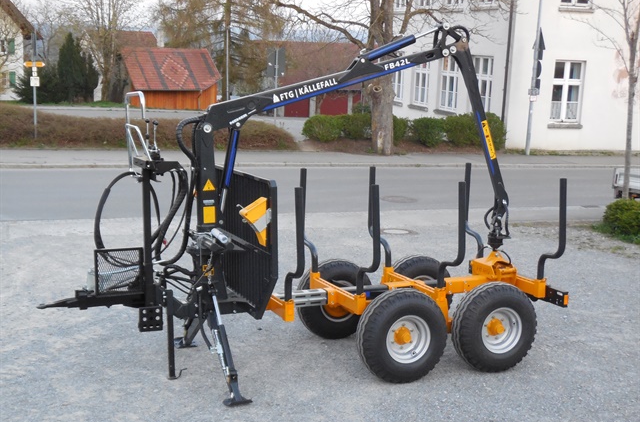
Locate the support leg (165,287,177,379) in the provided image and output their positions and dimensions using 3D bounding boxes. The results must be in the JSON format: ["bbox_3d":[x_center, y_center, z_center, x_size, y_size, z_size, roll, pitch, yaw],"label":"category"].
[{"bbox_3d":[-1.312,1.097,7.529,0.085,0.800,0.075,-2,8,-23],"label":"support leg"}]

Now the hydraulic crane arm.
[{"bbox_3d":[0.480,-0.668,8.012,3.237,2.210,0.280,-2,8,-23],"label":"hydraulic crane arm"}]

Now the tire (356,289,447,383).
[{"bbox_3d":[0.734,1.119,7.572,0.824,0.824,0.275,-2,8,-23],"label":"tire"}]

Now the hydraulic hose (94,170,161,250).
[{"bbox_3d":[-1.614,-0.005,7.163,0.494,0.656,0.220,-2,8,-23],"label":"hydraulic hose"}]

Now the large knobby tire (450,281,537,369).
[{"bbox_3d":[1.635,1.085,7.950,0.824,0.824,0.275,-2,8,-23],"label":"large knobby tire"}]

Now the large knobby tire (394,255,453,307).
[{"bbox_3d":[1.065,0.890,9.293,0.824,0.824,0.275,-2,8,-23],"label":"large knobby tire"}]

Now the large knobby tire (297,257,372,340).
[{"bbox_3d":[0.164,0.925,8.915,0.824,0.824,0.275,-2,8,-23],"label":"large knobby tire"}]

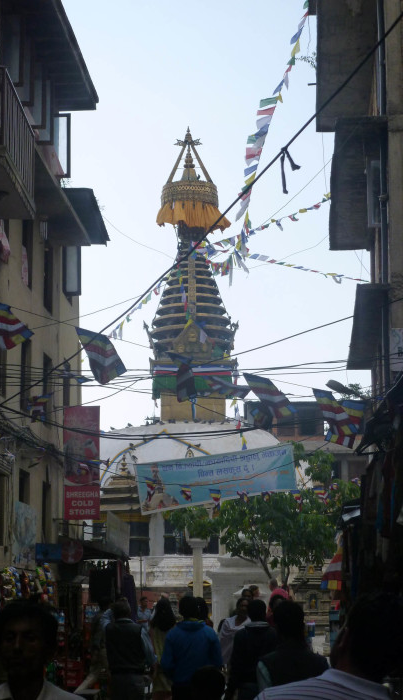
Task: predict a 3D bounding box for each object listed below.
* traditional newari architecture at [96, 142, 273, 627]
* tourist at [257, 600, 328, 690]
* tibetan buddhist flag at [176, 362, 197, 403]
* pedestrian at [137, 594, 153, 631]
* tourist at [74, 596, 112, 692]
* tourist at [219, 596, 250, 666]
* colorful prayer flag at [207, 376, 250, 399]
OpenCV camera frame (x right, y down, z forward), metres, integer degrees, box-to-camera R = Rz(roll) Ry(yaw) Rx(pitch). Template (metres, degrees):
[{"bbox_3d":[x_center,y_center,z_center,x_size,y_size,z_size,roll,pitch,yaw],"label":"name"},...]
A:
[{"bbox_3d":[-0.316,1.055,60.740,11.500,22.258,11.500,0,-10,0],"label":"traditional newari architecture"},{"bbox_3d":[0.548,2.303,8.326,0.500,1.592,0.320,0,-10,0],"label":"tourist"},{"bbox_3d":[-0.189,0.310,14.669,0.300,0.460,0.150,0,-10,0],"label":"tibetan buddhist flag"},{"bbox_3d":[-1.153,5.937,28.909,0.480,1.593,0.340,3,-11,-20],"label":"pedestrian"},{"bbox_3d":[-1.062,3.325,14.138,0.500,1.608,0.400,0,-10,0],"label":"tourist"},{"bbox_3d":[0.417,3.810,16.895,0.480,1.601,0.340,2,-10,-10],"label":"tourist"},{"bbox_3d":[0.279,0.402,14.957,0.460,0.250,0.150,0,-10,0],"label":"colorful prayer flag"}]

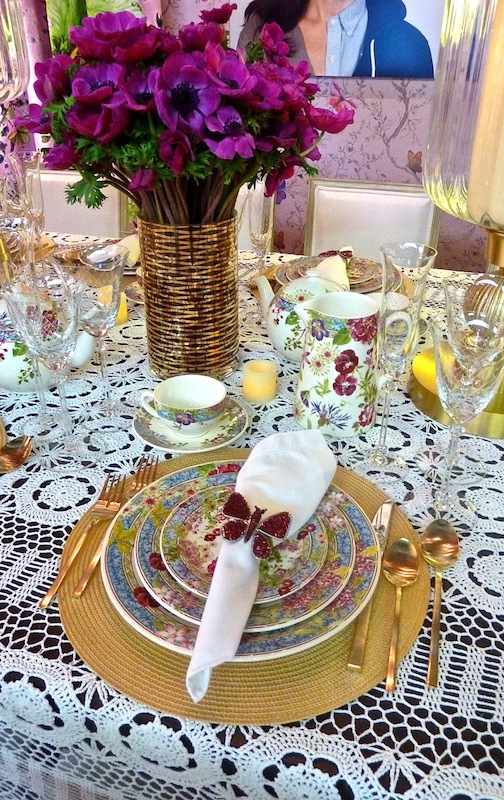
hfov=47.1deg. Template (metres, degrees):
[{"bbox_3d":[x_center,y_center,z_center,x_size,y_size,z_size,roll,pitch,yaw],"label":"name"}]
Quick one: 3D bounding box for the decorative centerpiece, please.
[{"bbox_3d":[-0.088,-0.276,0.851,0.430,0.505,0.400,0,30,0],"label":"decorative centerpiece"}]

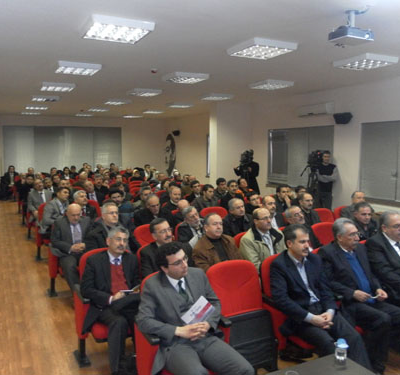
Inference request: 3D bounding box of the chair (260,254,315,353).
[{"bbox_3d":[0.833,1.064,3.204,0.550,0.960,0.660,-3,6,-27],"label":"chair"}]

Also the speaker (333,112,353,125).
[{"bbox_3d":[3.076,-1.484,8.700,0.240,0.230,0.340,-16,12,-25],"label":"speaker"}]

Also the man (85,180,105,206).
[{"bbox_3d":[-2.135,0.505,7.973,0.560,1.220,0.800,-3,6,-27],"label":"man"}]

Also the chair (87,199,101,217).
[{"bbox_3d":[-2.014,0.736,7.472,0.580,0.950,0.630,-3,6,-27],"label":"chair"}]

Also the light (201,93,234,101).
[{"bbox_3d":[0.386,-2.143,9.664,0.610,0.075,0.610,-3,6,-27],"label":"light"}]

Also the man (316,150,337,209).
[{"bbox_3d":[2.654,0.144,8.527,0.480,1.790,0.350,1,5,11],"label":"man"}]

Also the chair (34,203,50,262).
[{"bbox_3d":[-2.466,0.754,6.925,0.620,0.930,0.720,-3,6,-27],"label":"chair"}]

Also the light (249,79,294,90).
[{"bbox_3d":[1.375,-1.955,7.711,0.610,0.075,0.610,-3,6,-27],"label":"light"}]

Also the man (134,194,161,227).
[{"bbox_3d":[-0.562,0.733,5.300,0.550,1.250,0.780,-3,6,-27],"label":"man"}]

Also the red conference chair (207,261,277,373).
[{"bbox_3d":[0.402,1.132,3.366,0.580,0.950,0.580,-3,6,-27],"label":"red conference chair"}]

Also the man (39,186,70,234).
[{"bbox_3d":[-2.207,0.626,6.387,0.560,1.280,0.780,-3,6,-27],"label":"man"}]

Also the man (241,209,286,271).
[{"bbox_3d":[0.790,0.851,4.339,0.560,1.200,0.820,-3,6,-27],"label":"man"}]

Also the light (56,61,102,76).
[{"bbox_3d":[-1.851,-1.790,6.094,0.610,0.075,0.610,-3,6,-27],"label":"light"}]

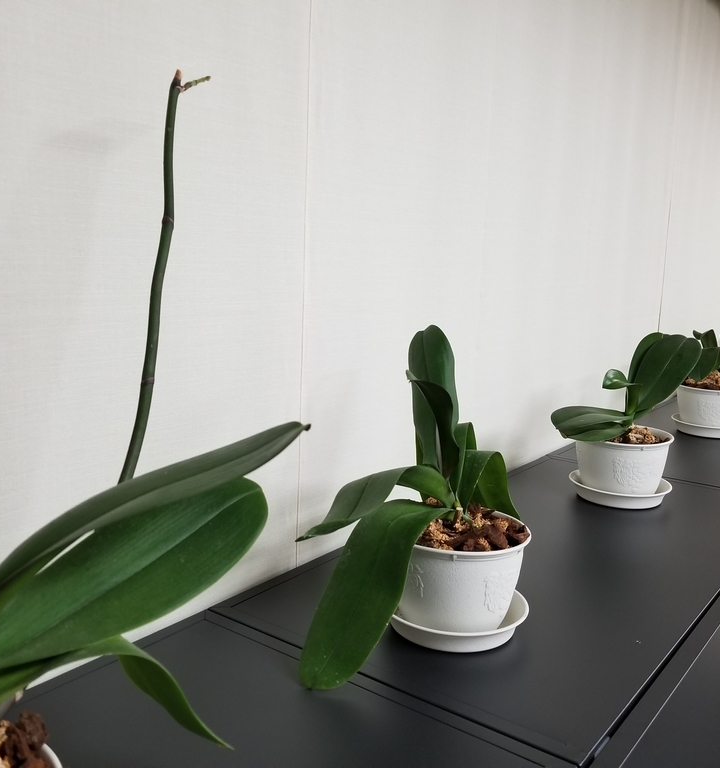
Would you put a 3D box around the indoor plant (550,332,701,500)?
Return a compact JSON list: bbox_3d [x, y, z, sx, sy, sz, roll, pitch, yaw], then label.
[{"bbox_3d":[0.445,0.054,1.306,0.237,0.280,0.184,4,10,19],"label":"indoor plant"}]

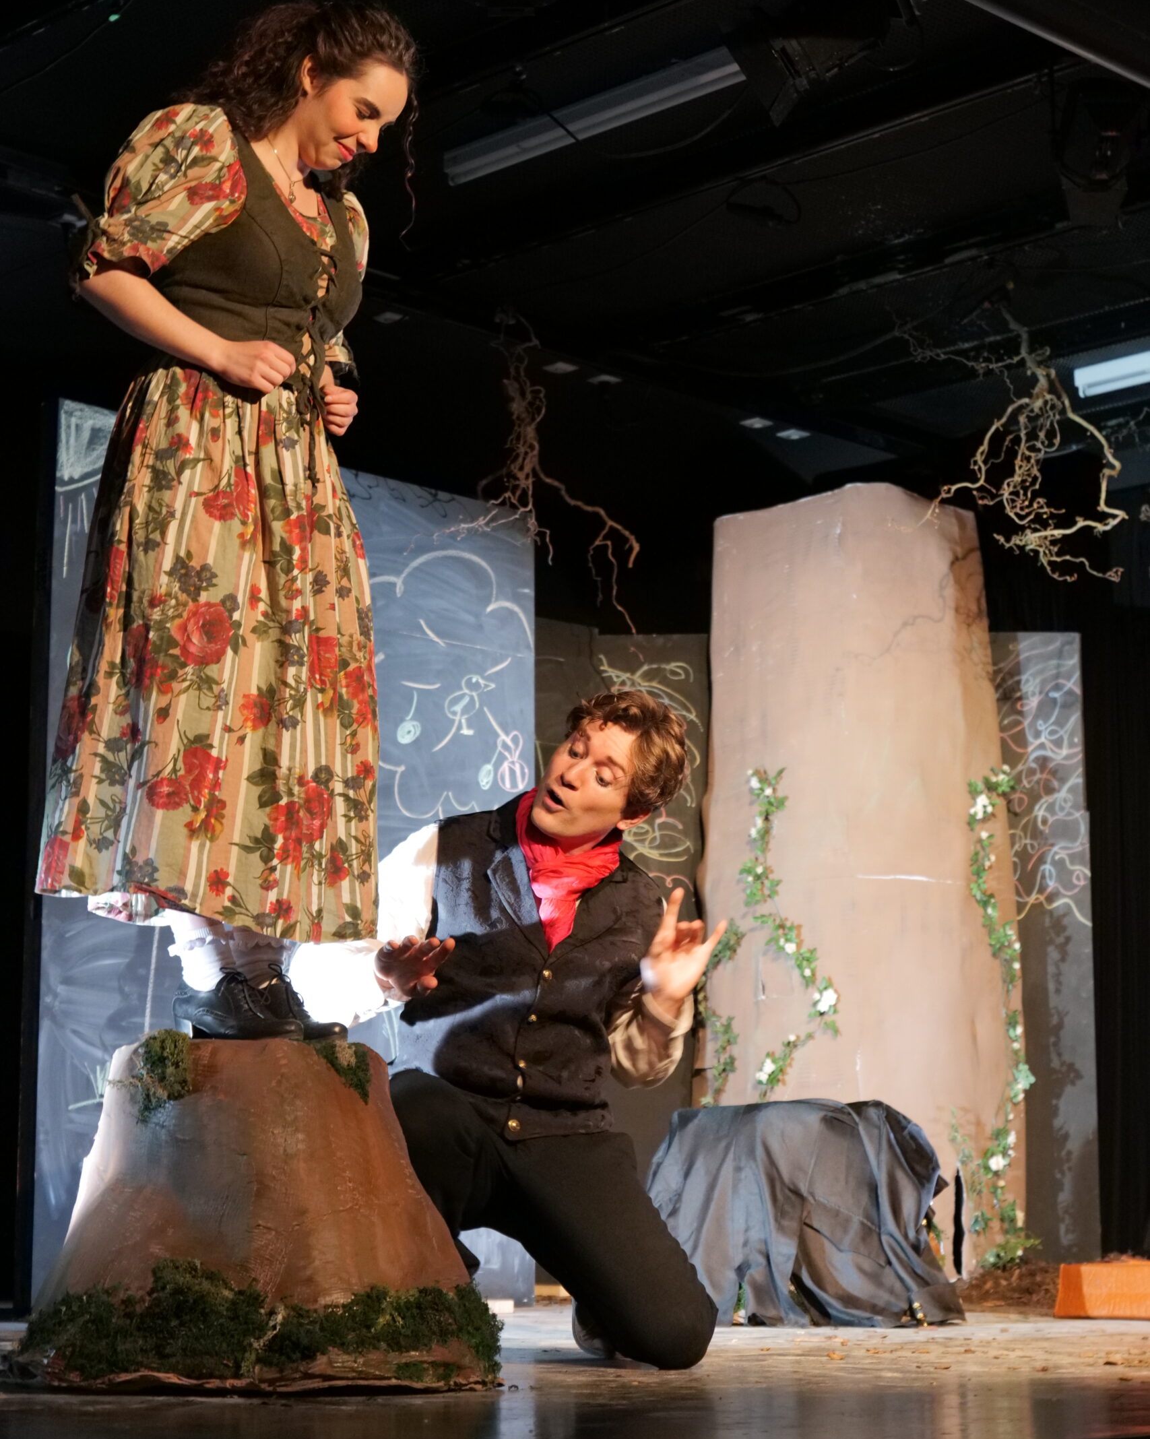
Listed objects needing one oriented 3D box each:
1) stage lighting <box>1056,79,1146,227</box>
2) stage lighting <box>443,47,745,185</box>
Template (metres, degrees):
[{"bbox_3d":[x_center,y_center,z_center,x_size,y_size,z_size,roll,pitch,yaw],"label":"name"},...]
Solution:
[{"bbox_3d":[1.313,-1.419,7.199,0.250,0.300,0.340,-5,23,25],"label":"stage lighting"},{"bbox_3d":[0.057,-1.765,8.396,1.220,0.080,0.080,-10,-14,44],"label":"stage lighting"}]

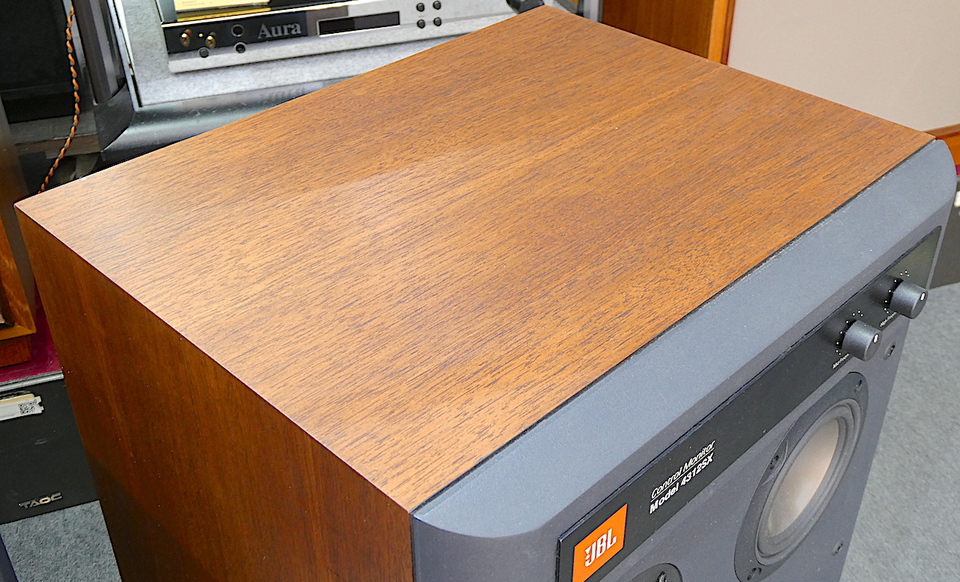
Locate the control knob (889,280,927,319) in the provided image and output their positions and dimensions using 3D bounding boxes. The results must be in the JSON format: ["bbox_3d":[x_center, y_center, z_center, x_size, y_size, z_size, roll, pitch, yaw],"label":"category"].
[{"bbox_3d":[0.203,0.004,0.486,0.017,0.017,0.012,-29,43,-36],"label":"control knob"}]

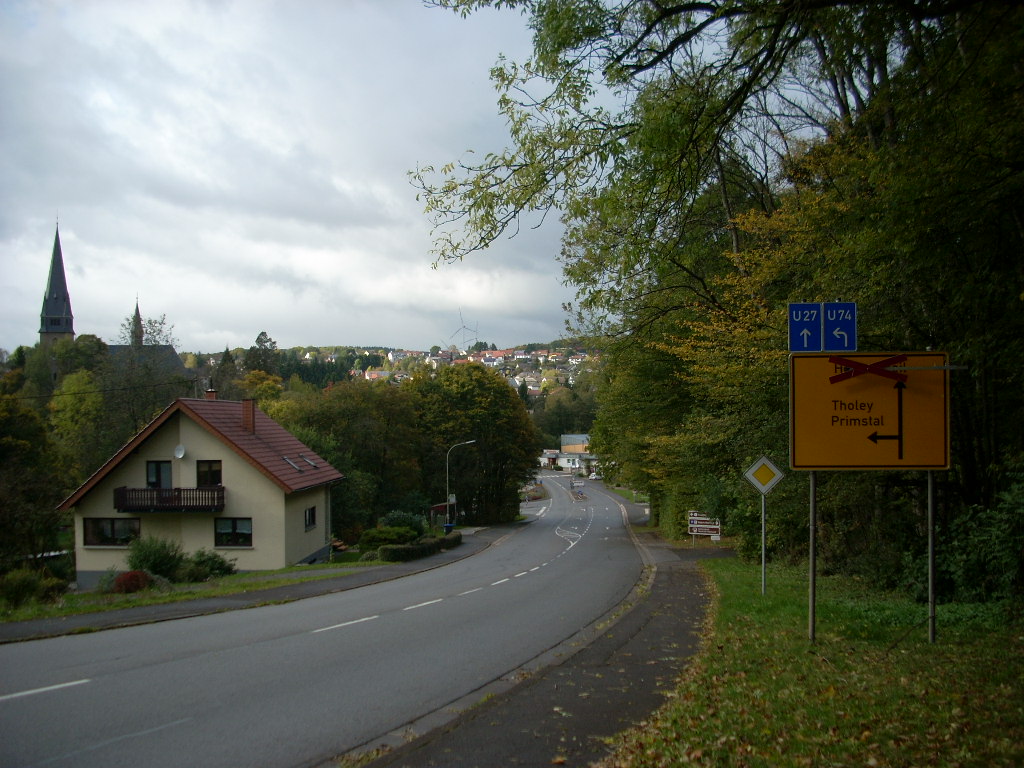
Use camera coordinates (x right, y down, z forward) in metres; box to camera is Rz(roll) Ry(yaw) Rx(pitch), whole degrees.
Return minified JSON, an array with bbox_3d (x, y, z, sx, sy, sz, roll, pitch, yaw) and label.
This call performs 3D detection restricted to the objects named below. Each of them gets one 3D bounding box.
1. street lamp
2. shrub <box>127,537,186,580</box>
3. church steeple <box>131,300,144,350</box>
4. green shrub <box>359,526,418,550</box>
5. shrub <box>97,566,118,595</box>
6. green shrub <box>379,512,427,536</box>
[{"bbox_3d":[-3.292,6.714,71.000,1.910,6.230,0.300,-1,-2,6],"label":"street lamp"},{"bbox_3d":[-15.244,7.515,47.000,2.620,1.930,2.400,0,-2,-18],"label":"shrub"},{"bbox_3d":[-82.120,-13.705,240.000,2.850,11.840,2.850,0,-2,-19],"label":"church steeple"},{"bbox_3d":[-6.406,8.124,57.000,3.180,1.410,2.600,0,-2,-6],"label":"green shrub"},{"bbox_3d":[-15.115,7.361,41.000,0.900,1.050,0.950,0,-2,-20],"label":"shrub"},{"bbox_3d":[-6.303,8.289,63.000,2.880,2.010,2.600,0,-2,-6],"label":"green shrub"}]

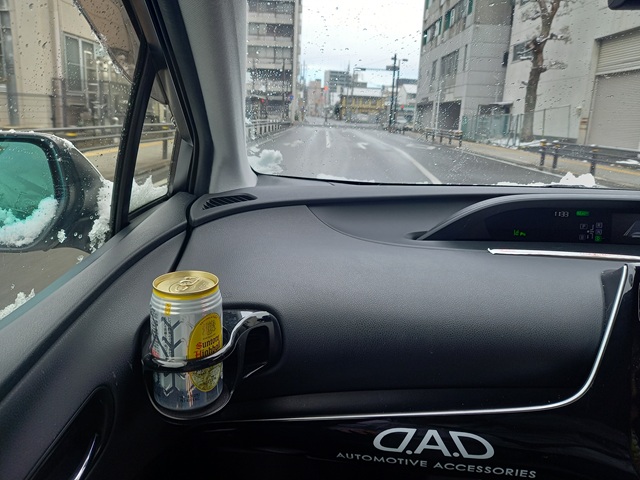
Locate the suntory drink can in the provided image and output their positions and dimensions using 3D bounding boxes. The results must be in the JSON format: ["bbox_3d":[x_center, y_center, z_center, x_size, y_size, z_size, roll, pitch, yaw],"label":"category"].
[{"bbox_3d":[-0.128,0.096,0.449,0.066,0.122,0.066,3,16,-1],"label":"suntory drink can"}]

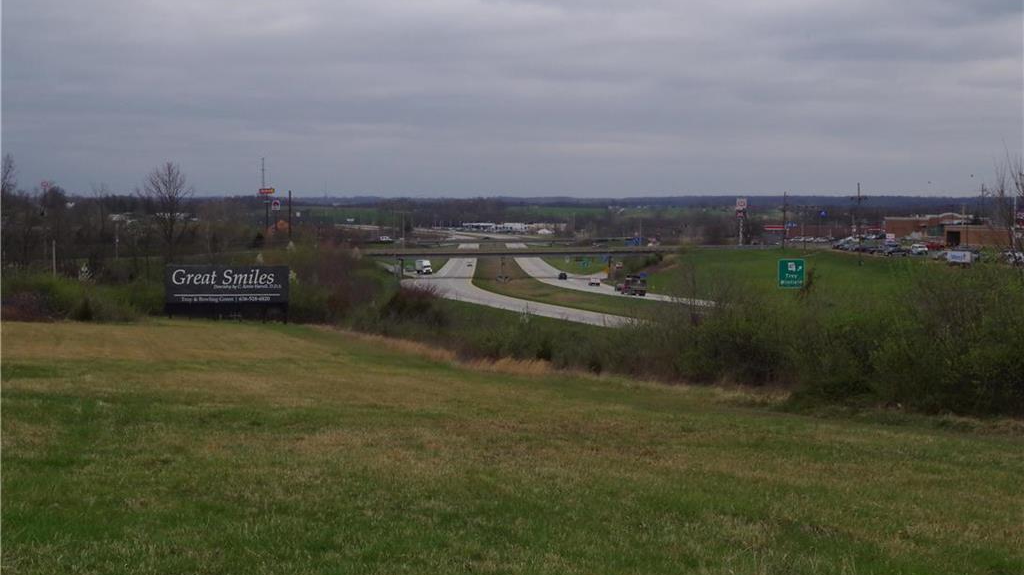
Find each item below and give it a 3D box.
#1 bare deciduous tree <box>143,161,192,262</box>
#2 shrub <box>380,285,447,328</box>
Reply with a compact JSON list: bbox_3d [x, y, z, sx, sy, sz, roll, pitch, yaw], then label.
[{"bbox_3d":[-59.391,-12.949,240.000,8.600,17.500,8.600,0,4,0],"label":"bare deciduous tree"},{"bbox_3d":[-8.503,1.683,120.000,5.600,3.700,5.000,0,4,0],"label":"shrub"}]

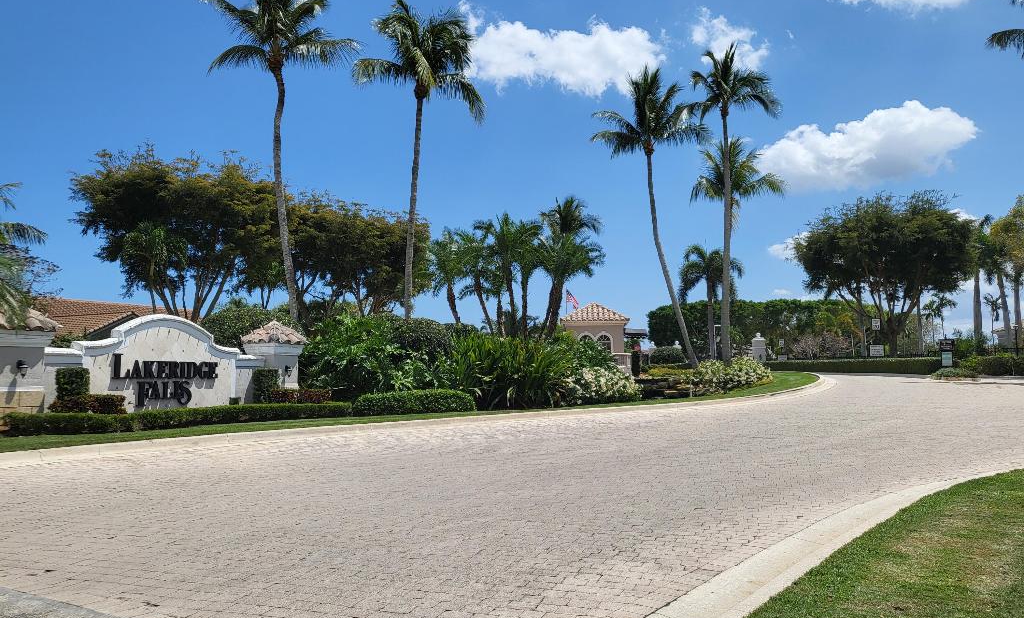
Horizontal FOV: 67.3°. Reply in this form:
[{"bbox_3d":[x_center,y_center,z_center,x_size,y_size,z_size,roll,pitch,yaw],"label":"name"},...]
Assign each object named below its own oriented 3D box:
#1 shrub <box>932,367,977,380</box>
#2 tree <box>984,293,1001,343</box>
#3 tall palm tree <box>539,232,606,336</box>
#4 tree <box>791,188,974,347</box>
[{"bbox_3d":[21.508,3.123,37.383,2.140,0.560,1.500,0,-3,0],"label":"shrub"},{"bbox_3d":[44.991,1.805,72.013,1.500,6.530,1.600,0,-3,0],"label":"tree"},{"bbox_3d":[2.133,-0.107,27.572,2.366,5.247,2.300,-1,-4,0],"label":"tall palm tree"},{"bbox_3d":[23.579,-1.874,48.684,11.390,11.240,10.500,0,-3,0],"label":"tree"}]

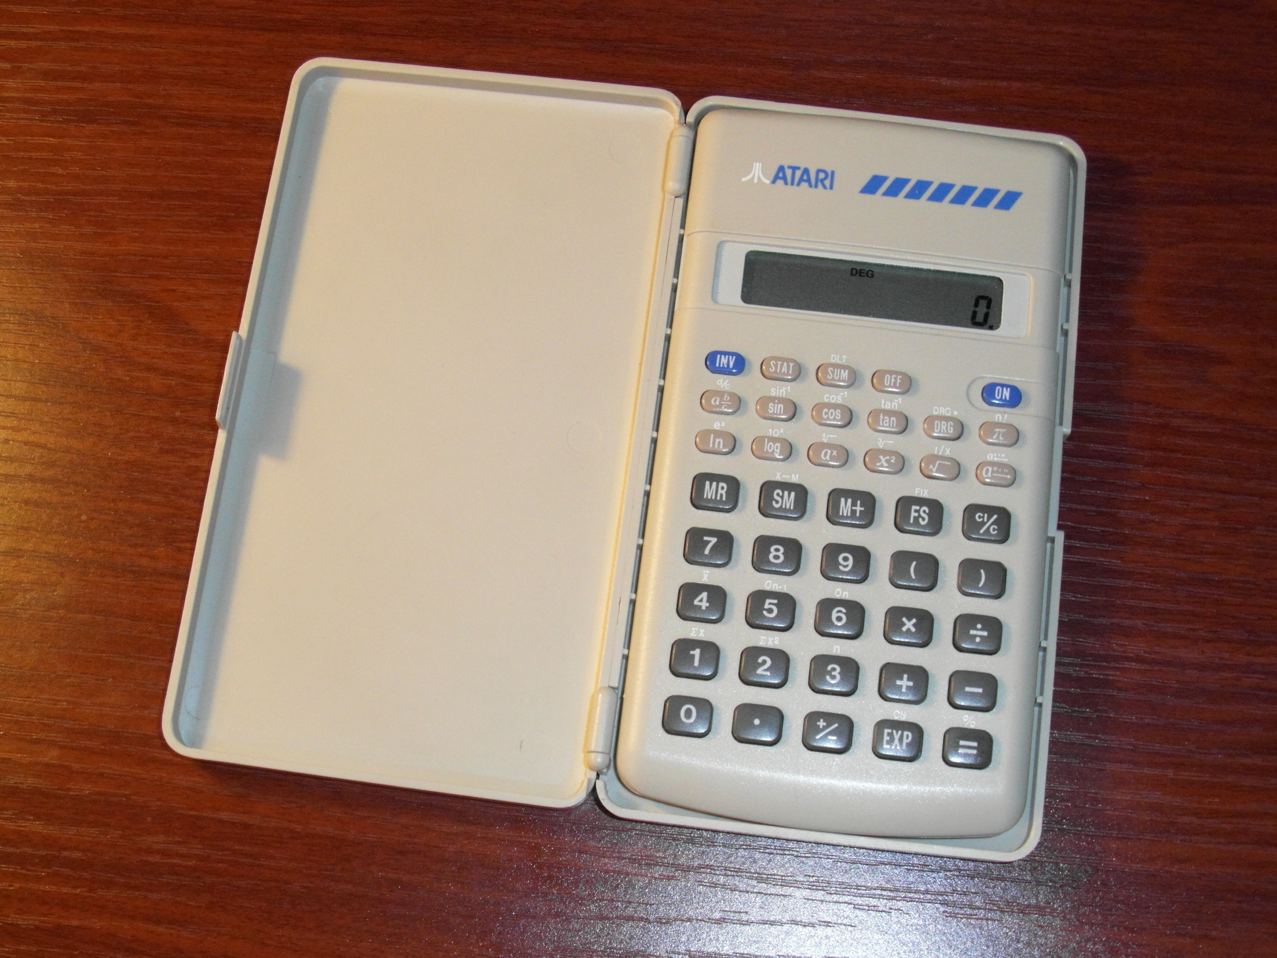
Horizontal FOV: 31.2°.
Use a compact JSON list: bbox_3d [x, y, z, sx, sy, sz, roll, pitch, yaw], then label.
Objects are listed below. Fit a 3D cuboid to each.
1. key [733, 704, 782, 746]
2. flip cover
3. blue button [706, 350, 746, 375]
[{"bbox_3d":[0.020,0.042,0.390,0.009,0.002,0.007,6,72,3],"label":"key"},{"bbox_3d":[-0.037,-0.012,0.425,0.078,0.006,0.141,7,70,3],"label":"flip cover"},{"bbox_3d":[0.016,-0.021,0.417,0.007,0.002,0.004,7,71,3],"label":"blue button"}]

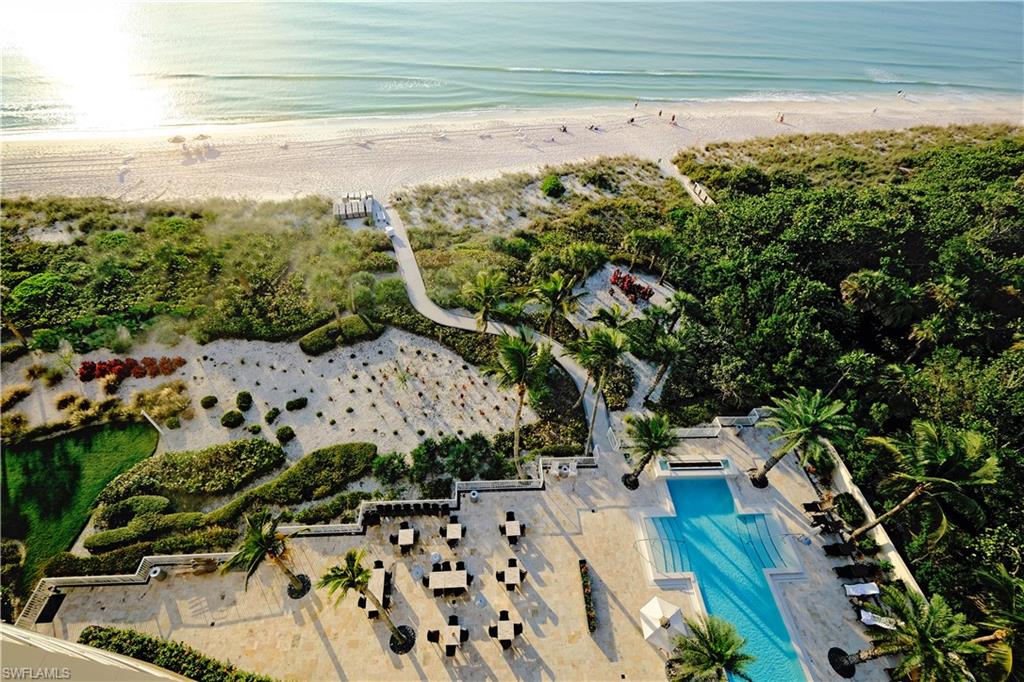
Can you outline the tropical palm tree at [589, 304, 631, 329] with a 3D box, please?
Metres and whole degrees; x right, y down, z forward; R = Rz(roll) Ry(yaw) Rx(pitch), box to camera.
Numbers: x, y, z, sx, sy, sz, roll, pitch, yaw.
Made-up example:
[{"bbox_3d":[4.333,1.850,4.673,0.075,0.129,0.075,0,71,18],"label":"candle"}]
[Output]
[{"bbox_3d":[9.163,-0.853,39.319,3.800,5.000,3.800,0,45,0],"label":"tropical palm tree"}]

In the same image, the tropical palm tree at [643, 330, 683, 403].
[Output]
[{"bbox_3d":[12.360,2.660,35.890,3.000,7.600,3.000,0,46,-4],"label":"tropical palm tree"}]

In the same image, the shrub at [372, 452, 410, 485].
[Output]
[{"bbox_3d":[-9.050,9.600,31.830,2.500,2.000,2.400,0,46,-4],"label":"shrub"}]

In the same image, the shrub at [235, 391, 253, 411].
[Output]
[{"bbox_3d":[-22.737,5.167,35.986,1.300,1.200,1.300,0,45,0],"label":"shrub"}]

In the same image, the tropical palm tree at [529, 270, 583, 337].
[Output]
[{"bbox_3d":[4.022,-2.822,39.875,4.900,7.000,4.800,0,45,0],"label":"tropical palm tree"}]

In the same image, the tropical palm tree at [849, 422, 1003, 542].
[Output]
[{"bbox_3d":[22.617,9.744,24.975,6.200,8.900,6.000,0,45,0],"label":"tropical palm tree"}]

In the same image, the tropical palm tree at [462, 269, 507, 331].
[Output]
[{"bbox_3d":[-2.679,-2.752,39.946,4.100,6.800,4.200,0,45,0],"label":"tropical palm tree"}]

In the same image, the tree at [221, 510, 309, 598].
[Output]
[{"bbox_3d":[-12.850,12.400,23.350,3.700,7.700,3.600,0,46,-4],"label":"tree"}]

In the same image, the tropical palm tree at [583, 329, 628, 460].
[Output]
[{"bbox_3d":[5.190,4.500,29.700,3.300,13.300,3.200,0,46,-4],"label":"tropical palm tree"}]

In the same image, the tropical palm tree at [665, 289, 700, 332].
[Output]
[{"bbox_3d":[15.951,-2.418,40.884,3.500,5.000,3.500,0,45,0],"label":"tropical palm tree"}]

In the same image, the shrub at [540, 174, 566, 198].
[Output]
[{"bbox_3d":[6.670,-24.560,67.710,4.000,2.900,4.000,0,46,-4],"label":"shrub"}]

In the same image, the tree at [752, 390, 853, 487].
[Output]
[{"bbox_3d":[18.151,7.244,28.040,5.200,8.100,5.100,0,45,0],"label":"tree"}]

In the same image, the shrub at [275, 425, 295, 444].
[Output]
[{"bbox_3d":[-17.900,7.420,33.840,1.400,1.150,1.400,0,46,-4],"label":"shrub"}]

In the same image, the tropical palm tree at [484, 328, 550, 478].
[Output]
[{"bbox_3d":[0.433,5.420,27.248,4.000,12.800,4.100,0,45,0],"label":"tropical palm tree"}]

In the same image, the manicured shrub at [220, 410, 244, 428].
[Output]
[{"bbox_3d":[-22.580,6.380,34.550,1.650,1.150,1.550,0,46,-4],"label":"manicured shrub"}]

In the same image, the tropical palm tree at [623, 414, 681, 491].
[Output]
[{"bbox_3d":[9.030,7.900,29.500,3.500,7.400,3.500,0,46,-4],"label":"tropical palm tree"}]

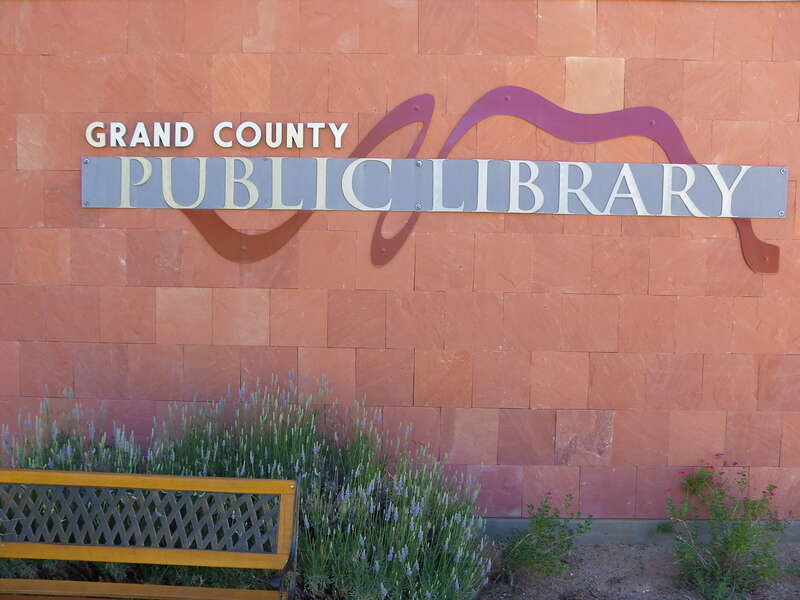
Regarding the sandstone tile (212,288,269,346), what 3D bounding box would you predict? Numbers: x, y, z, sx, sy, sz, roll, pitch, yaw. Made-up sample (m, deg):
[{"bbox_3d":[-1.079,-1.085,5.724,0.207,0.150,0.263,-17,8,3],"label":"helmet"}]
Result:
[{"bbox_3d":[-0.843,0.091,3.680,0.305,0.305,0.030,1,4,1],"label":"sandstone tile"}]

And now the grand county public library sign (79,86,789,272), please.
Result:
[{"bbox_3d":[0.170,-0.634,3.592,3.665,0.942,0.060,1,4,1],"label":"grand county public library sign"}]

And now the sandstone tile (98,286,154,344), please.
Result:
[{"bbox_3d":[-1.456,0.082,3.707,0.305,0.305,0.030,1,4,1],"label":"sandstone tile"}]

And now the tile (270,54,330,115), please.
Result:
[{"bbox_3d":[-0.521,-1.125,3.616,0.305,0.305,0.030,1,3,0],"label":"tile"}]

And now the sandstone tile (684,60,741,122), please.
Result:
[{"bbox_3d":[1.592,-1.071,3.557,0.304,0.304,0.030,1,4,1],"label":"sandstone tile"}]

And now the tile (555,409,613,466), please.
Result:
[{"bbox_3d":[0.983,0.733,3.708,0.305,0.305,0.030,1,3,0],"label":"tile"}]

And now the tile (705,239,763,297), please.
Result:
[{"bbox_3d":[1.737,-0.169,3.609,0.305,0.305,0.025,1,4,1],"label":"tile"}]

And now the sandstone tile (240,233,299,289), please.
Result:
[{"bbox_3d":[-0.683,-0.213,3.647,0.305,0.305,0.025,1,4,1],"label":"sandstone tile"}]

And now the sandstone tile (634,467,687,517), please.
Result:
[{"bbox_3d":[1.394,1.029,3.725,0.295,0.285,0.030,1,4,1],"label":"sandstone tile"}]

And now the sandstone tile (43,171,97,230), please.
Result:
[{"bbox_3d":[-1.743,-0.526,3.672,0.305,0.305,0.030,1,4,1],"label":"sandstone tile"}]

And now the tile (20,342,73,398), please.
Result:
[{"bbox_3d":[-1.877,0.369,3.704,0.305,0.305,0.025,1,4,1],"label":"tile"}]

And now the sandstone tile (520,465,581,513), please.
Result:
[{"bbox_3d":[0.806,1.018,3.699,0.305,0.294,0.025,1,4,1],"label":"sandstone tile"}]

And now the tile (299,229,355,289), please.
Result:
[{"bbox_3d":[-0.382,-0.214,3.667,0.305,0.305,0.030,1,3,0],"label":"tile"}]

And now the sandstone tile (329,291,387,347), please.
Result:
[{"bbox_3d":[-0.233,0.102,3.670,0.305,0.305,0.030,1,4,1],"label":"sandstone tile"}]

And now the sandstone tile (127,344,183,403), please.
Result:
[{"bbox_3d":[-1.303,0.388,3.708,0.305,0.305,0.030,1,4,1],"label":"sandstone tile"}]

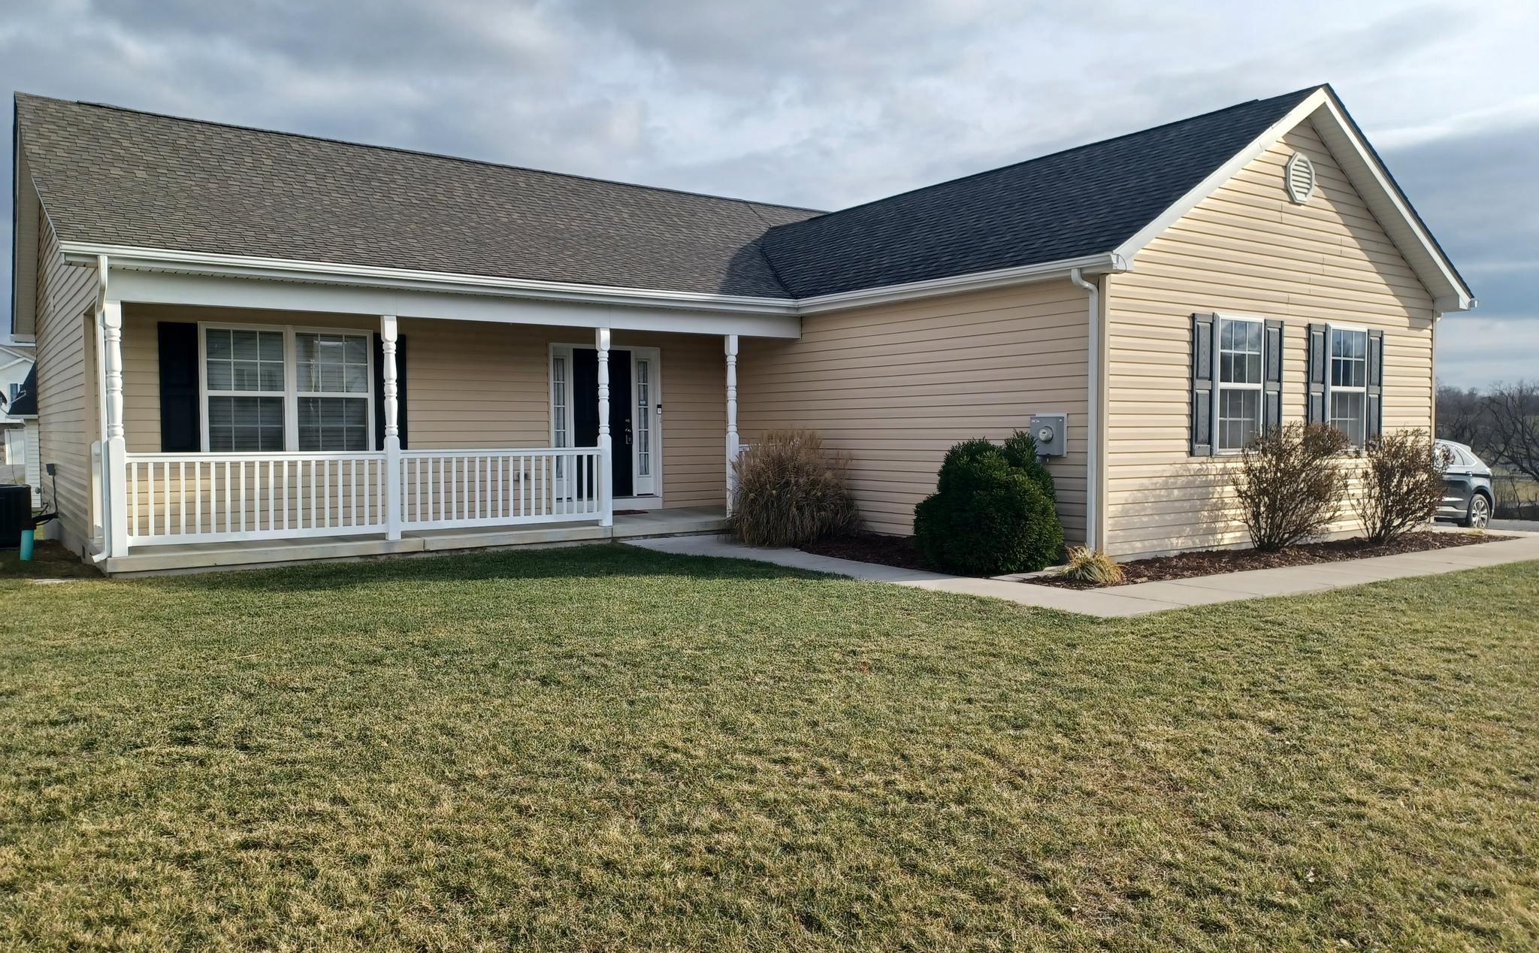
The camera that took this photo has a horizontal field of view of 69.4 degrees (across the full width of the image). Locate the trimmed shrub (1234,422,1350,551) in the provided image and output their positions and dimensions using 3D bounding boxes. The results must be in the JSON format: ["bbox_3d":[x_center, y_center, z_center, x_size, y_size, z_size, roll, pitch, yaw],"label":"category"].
[{"bbox_3d":[5.654,0.106,12.028,1.212,1.343,1.212,-2,3,-36],"label":"trimmed shrub"}]

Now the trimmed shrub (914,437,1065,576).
[{"bbox_3d":[2.190,0.272,11.093,1.455,1.274,1.455,0,2,0],"label":"trimmed shrub"}]

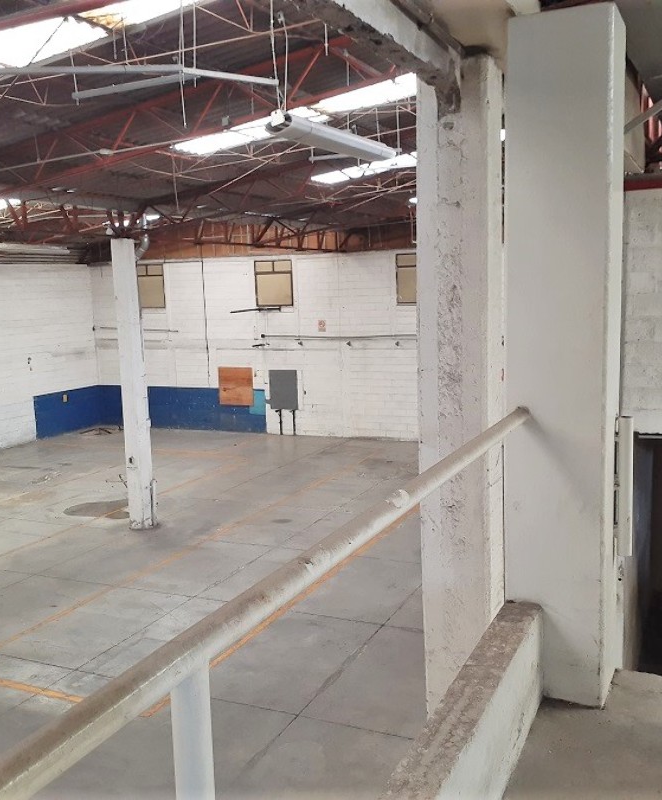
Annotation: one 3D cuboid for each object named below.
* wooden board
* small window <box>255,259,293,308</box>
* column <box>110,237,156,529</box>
[{"bbox_3d":[-2.820,-0.381,24.591,1.172,1.143,0.040,2,8,24],"label":"wooden board"},{"bbox_3d":[-1.601,-3.301,23.662,1.159,1.309,0.100,2,8,24],"label":"small window"},{"bbox_3d":[-3.457,-0.254,14.677,0.318,5.113,0.308,2,8,24],"label":"column"}]

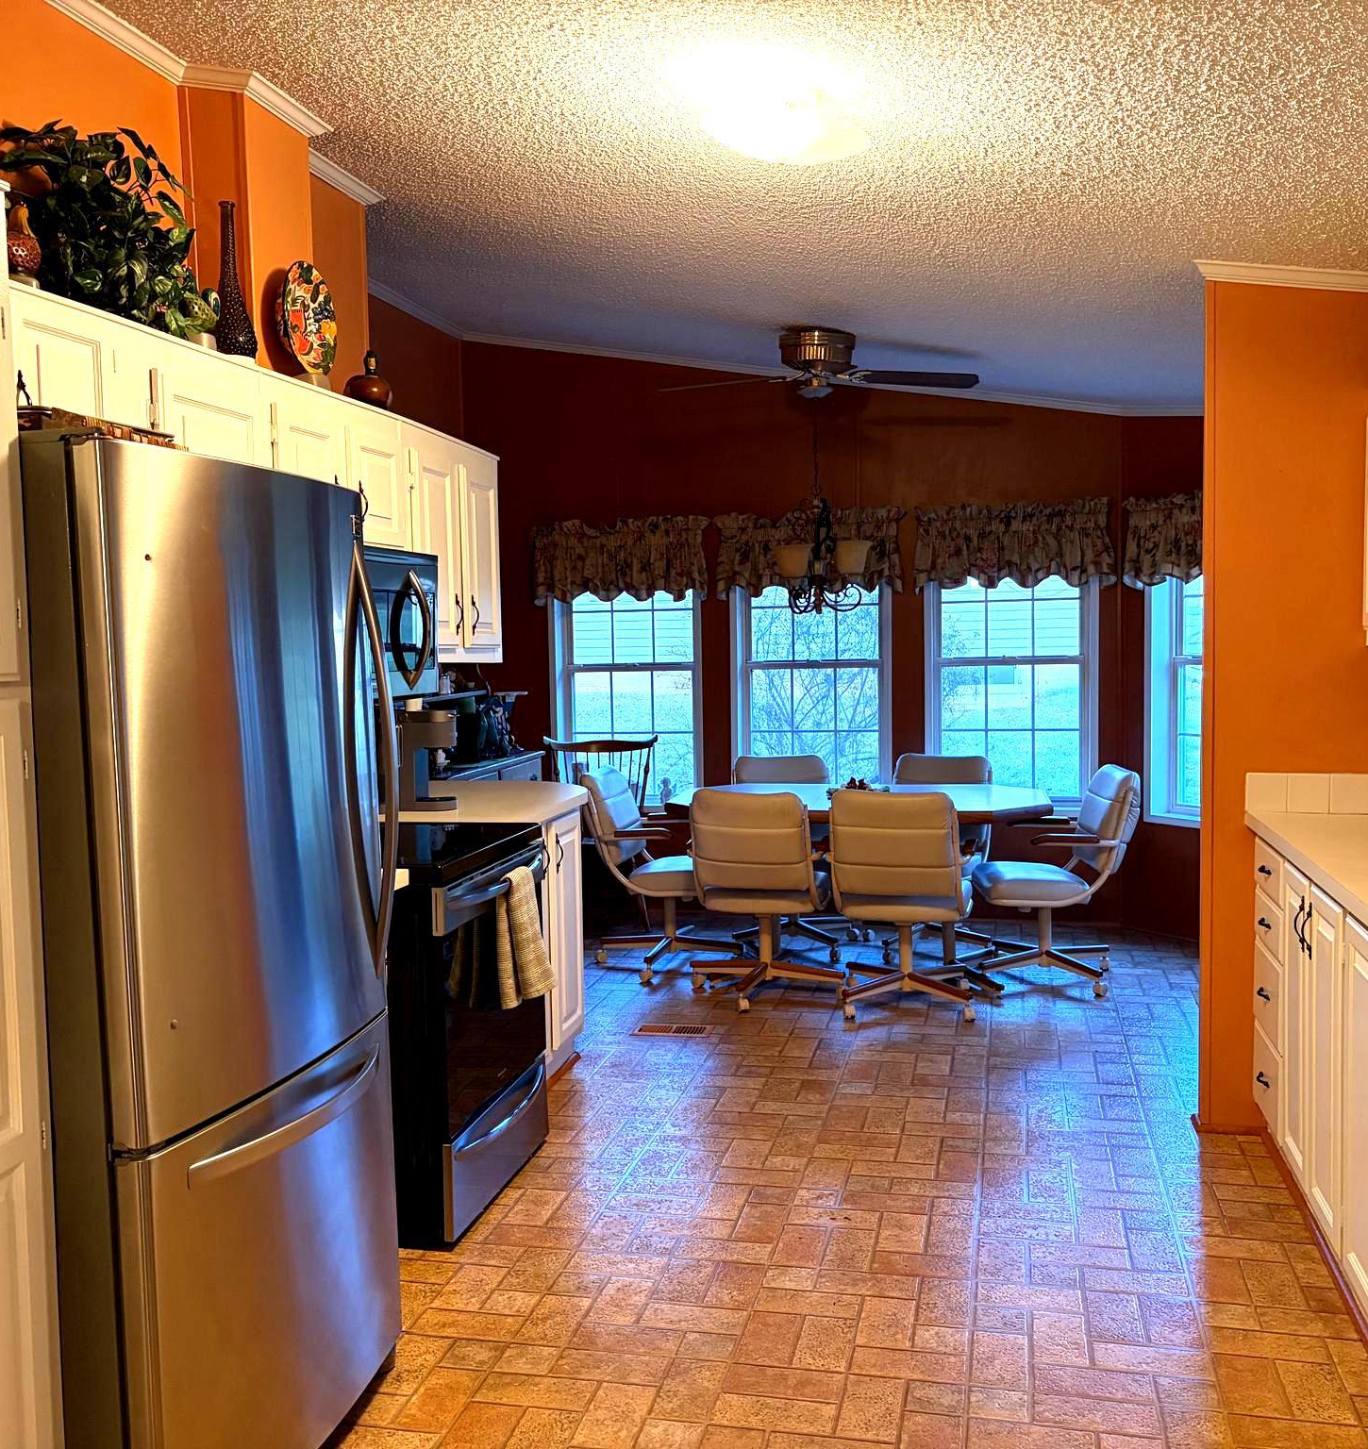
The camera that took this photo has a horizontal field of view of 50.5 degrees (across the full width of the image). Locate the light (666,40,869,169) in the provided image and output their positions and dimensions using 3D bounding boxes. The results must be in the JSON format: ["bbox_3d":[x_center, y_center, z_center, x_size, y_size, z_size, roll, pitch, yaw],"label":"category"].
[{"bbox_3d":[0.211,-1.330,3.225,0.410,0.110,0.410,0,4,13],"label":"light"}]

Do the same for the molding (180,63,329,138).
[{"bbox_3d":[-1.113,-1.602,3.780,0.220,0.085,0.460,0,4,13],"label":"molding"}]

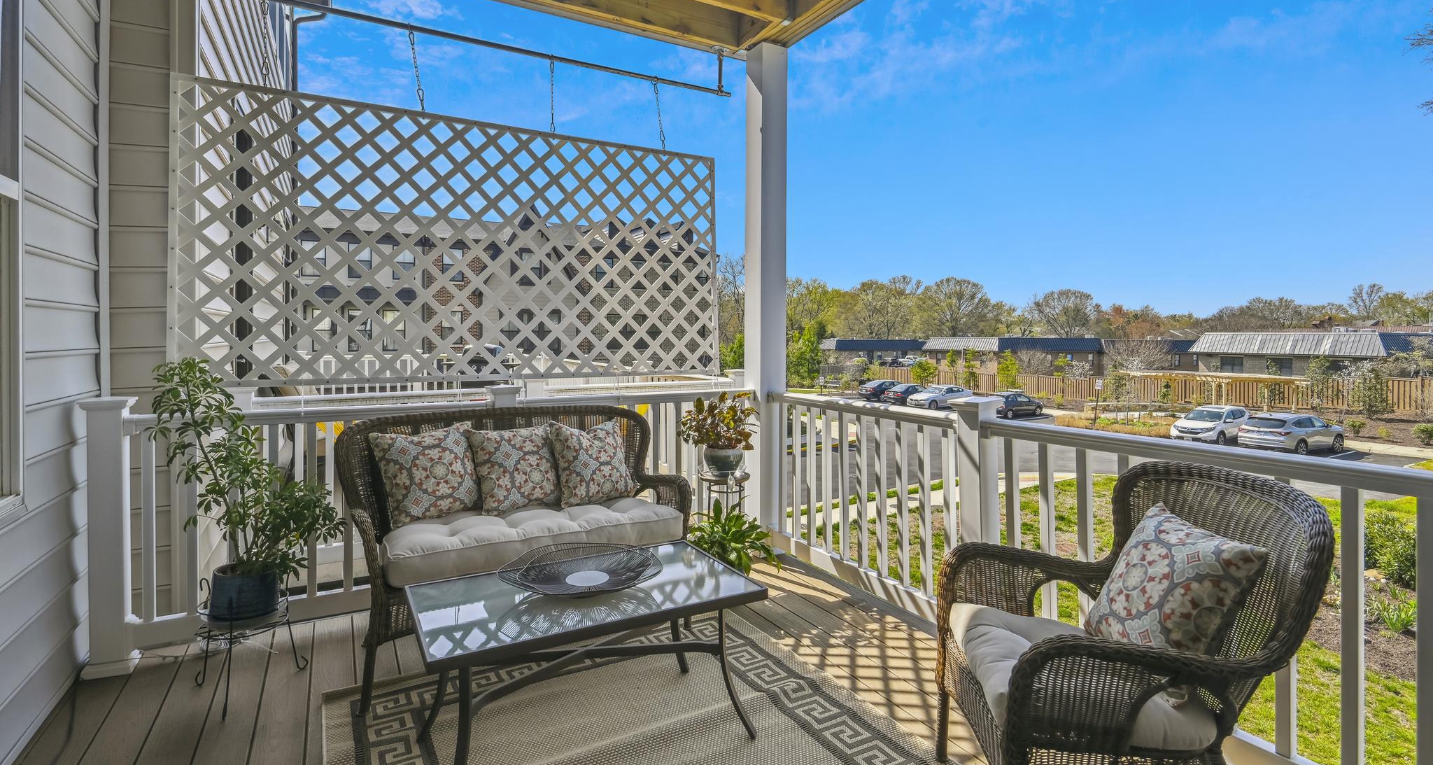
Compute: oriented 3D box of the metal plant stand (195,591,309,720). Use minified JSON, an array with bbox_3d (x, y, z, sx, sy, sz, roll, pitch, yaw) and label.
[{"bbox_3d":[-1.639,0.895,2.213,0.330,0.380,0.330,-2,4,-28],"label":"metal plant stand"}]

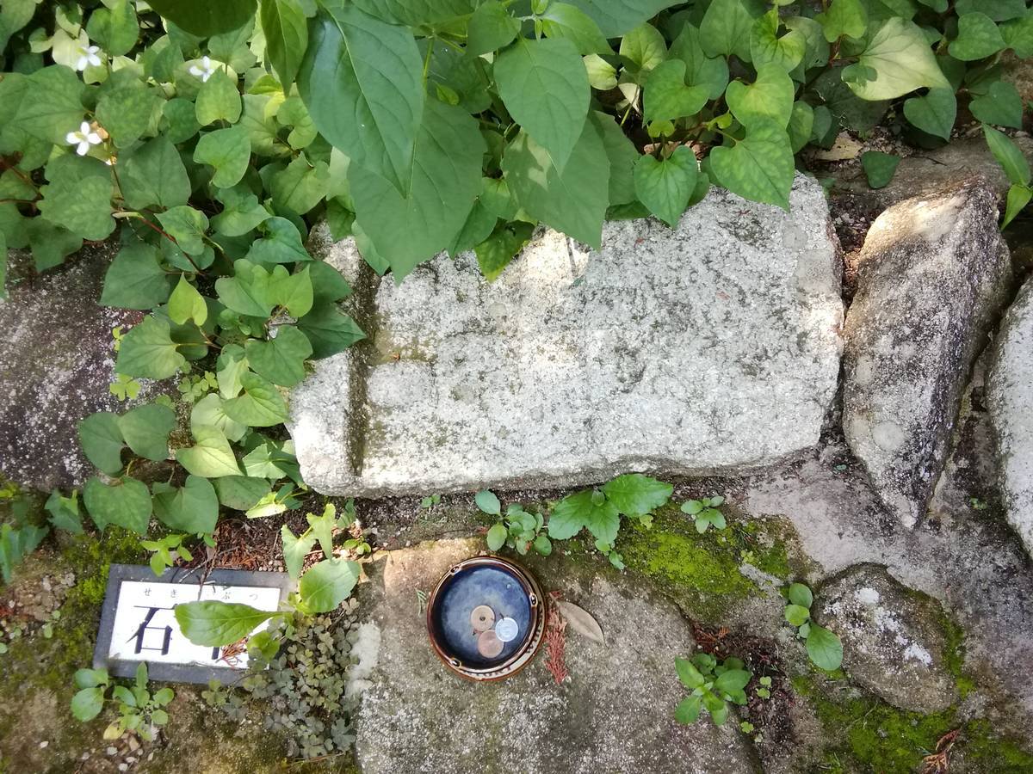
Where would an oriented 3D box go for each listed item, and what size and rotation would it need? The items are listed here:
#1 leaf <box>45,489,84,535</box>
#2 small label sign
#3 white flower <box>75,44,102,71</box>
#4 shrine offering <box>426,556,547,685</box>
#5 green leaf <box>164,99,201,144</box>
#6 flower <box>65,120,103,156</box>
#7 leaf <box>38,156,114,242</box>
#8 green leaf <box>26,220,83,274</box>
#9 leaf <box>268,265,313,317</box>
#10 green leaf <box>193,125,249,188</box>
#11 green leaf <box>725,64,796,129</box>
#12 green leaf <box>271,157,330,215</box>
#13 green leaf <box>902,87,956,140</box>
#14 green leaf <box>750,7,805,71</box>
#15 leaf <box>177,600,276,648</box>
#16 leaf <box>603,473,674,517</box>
[{"bbox_3d":[-0.434,0.120,0.745,0.032,0.012,0.046,-27,79,-3],"label":"leaf"},{"bbox_3d":[-0.319,0.235,0.767,0.202,0.010,0.108,0,75,11],"label":"small label sign"},{"bbox_3d":[-0.411,-0.317,0.745,0.029,0.016,0.029,11,81,-1],"label":"white flower"},{"bbox_3d":[-0.027,0.204,0.682,0.103,0.034,0.103,0,69,10],"label":"shrine offering"},{"bbox_3d":[-0.317,-0.253,0.740,0.043,0.012,0.051,11,79,3],"label":"green leaf"},{"bbox_3d":[-0.401,-0.231,0.720,0.032,0.017,0.032,11,80,-1],"label":"flower"},{"bbox_3d":[-0.431,-0.185,0.760,0.072,0.017,0.086,-7,82,-4],"label":"leaf"},{"bbox_3d":[-0.473,-0.150,0.800,0.056,0.014,0.067,30,88,1],"label":"green leaf"},{"bbox_3d":[-0.204,-0.087,0.705,0.046,0.016,0.047,30,91,13],"label":"leaf"},{"bbox_3d":[-0.271,-0.212,0.715,0.057,0.013,0.060,41,82,9],"label":"green leaf"},{"bbox_3d":[0.237,-0.276,0.750,0.066,0.014,0.081,-12,78,-1],"label":"green leaf"},{"bbox_3d":[-0.216,-0.201,0.775,0.053,0.015,0.064,31,82,-2],"label":"green leaf"},{"bbox_3d":[0.382,-0.253,0.715,0.048,0.012,0.057,-30,86,1],"label":"green leaf"},{"bbox_3d":[0.259,-0.344,0.775,0.054,0.014,0.083,6,79,2],"label":"green leaf"},{"bbox_3d":[-0.258,0.211,0.690,0.095,0.012,0.038,-3,76,2],"label":"leaf"},{"bbox_3d":[0.107,0.095,0.685,0.064,0.011,0.038,-7,75,7],"label":"leaf"}]

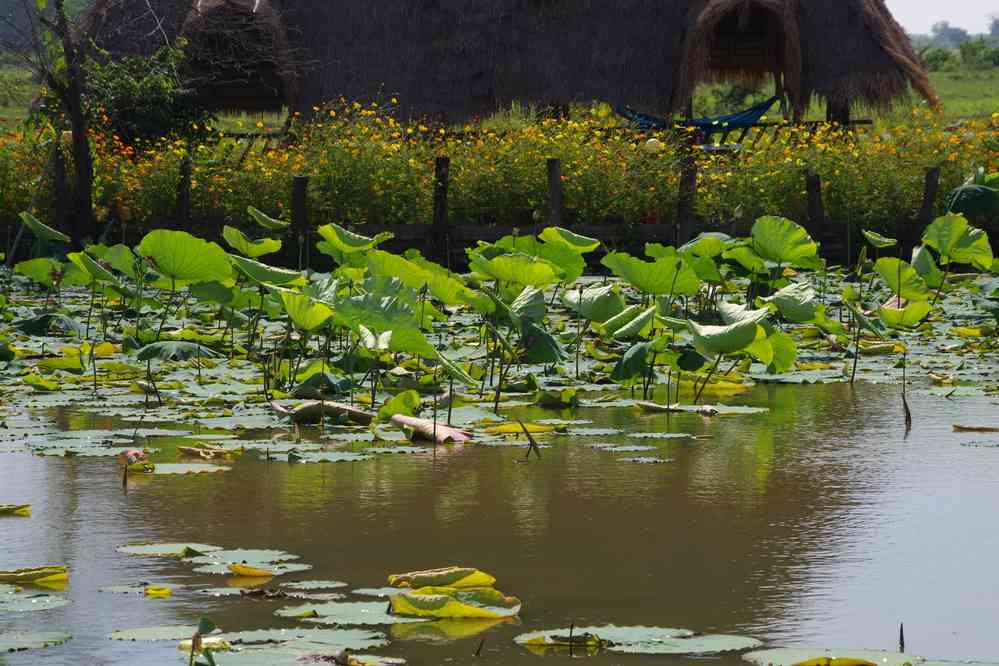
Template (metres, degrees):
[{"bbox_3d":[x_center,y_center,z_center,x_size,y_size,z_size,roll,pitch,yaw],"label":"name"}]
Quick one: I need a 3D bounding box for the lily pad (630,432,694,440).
[{"bbox_3d":[0.736,0.470,22.703,0.291,0.020,0.291,0,3,0],"label":"lily pad"}]

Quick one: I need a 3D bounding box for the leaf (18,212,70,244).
[{"bbox_3d":[-3.003,-0.703,32.964,0.356,0.170,0.360,14,3,-1],"label":"leaf"}]

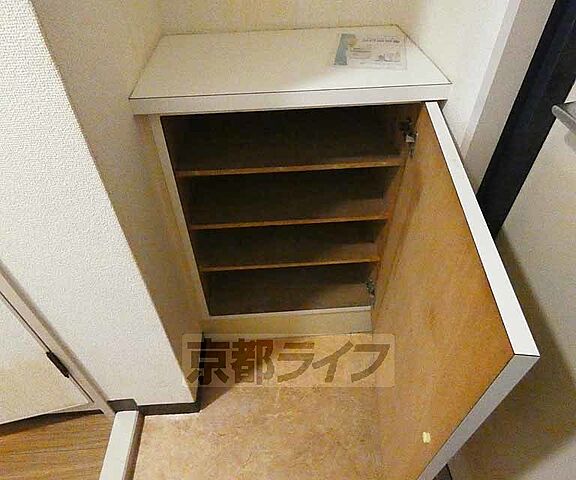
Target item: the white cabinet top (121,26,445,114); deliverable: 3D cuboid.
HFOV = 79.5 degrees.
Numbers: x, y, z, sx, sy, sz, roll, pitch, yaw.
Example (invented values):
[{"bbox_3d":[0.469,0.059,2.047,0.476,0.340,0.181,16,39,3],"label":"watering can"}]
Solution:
[{"bbox_3d":[-0.003,-0.436,0.855,0.660,0.033,0.405,-4,46,-3],"label":"white cabinet top"}]

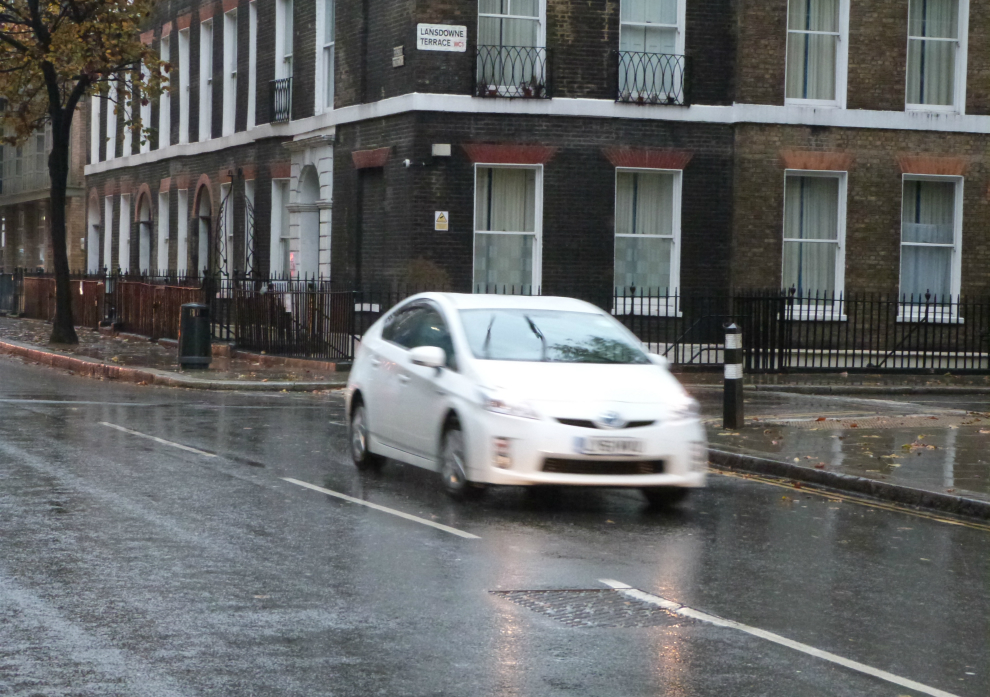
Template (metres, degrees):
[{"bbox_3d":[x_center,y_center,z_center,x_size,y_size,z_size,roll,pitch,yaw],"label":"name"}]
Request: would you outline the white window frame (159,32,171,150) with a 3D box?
[{"bbox_3d":[-7.828,-6.132,59.144,0.250,2.650,1.250,0,2,-19],"label":"white window frame"}]

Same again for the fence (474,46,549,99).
[{"bbox_3d":[0.266,-4.525,40.462,1.366,0.863,0.180,1,2,-19],"label":"fence"}]

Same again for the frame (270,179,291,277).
[{"bbox_3d":[-4.063,-2.150,47.914,0.250,2.300,1.420,0,2,-19],"label":"frame"}]

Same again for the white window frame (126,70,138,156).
[{"bbox_3d":[-9.420,-6.271,63.857,0.250,2.550,1.220,0,2,-19],"label":"white window frame"}]

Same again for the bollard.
[{"bbox_3d":[2.437,0.279,25.056,0.150,1.080,0.150,2,2,37],"label":"bollard"}]

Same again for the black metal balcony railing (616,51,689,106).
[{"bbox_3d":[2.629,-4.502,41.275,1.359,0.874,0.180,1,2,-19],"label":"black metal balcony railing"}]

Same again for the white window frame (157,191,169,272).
[{"bbox_3d":[-7.880,-2.600,59.218,0.250,2.300,1.200,0,2,-19],"label":"white window frame"}]

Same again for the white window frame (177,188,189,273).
[{"bbox_3d":[-7.157,-2.612,57.181,0.200,2.159,1.109,1,2,-19],"label":"white window frame"}]

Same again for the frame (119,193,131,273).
[{"bbox_3d":[-9.544,-2.823,64.145,0.250,2.350,1.250,0,2,-19],"label":"frame"}]

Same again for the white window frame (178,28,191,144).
[{"bbox_3d":[-7.093,-6.063,56.968,0.250,2.650,1.200,0,2,-19],"label":"white window frame"}]

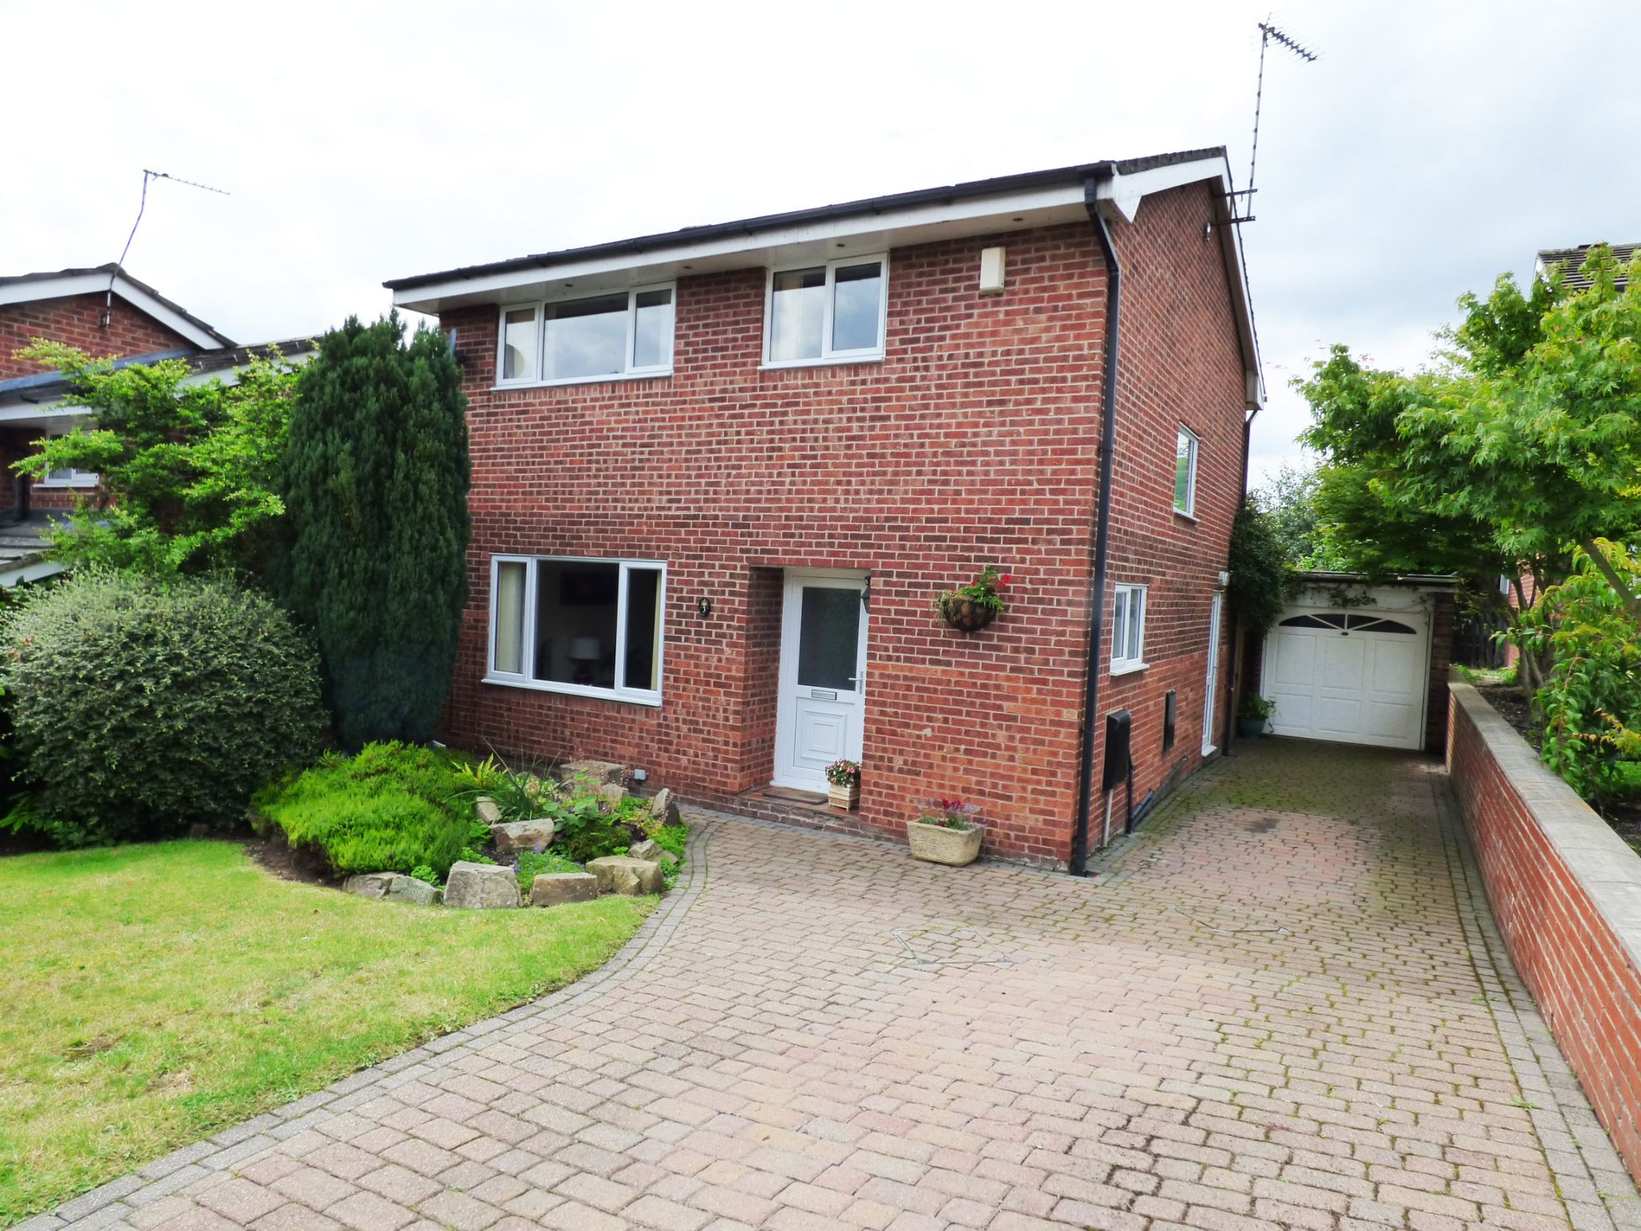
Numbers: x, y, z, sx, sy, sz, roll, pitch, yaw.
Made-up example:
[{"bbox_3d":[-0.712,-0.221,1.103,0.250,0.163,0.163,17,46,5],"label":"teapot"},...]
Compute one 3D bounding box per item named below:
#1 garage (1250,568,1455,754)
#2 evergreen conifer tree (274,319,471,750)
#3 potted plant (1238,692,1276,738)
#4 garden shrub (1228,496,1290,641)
[{"bbox_3d":[8.851,0.584,15.797,2.673,2.521,5.144,4,3,31],"label":"garage"},{"bbox_3d":[-4.621,-0.837,9.750,1.846,4.539,1.846,4,3,31],"label":"evergreen conifer tree"},{"bbox_3d":[6.354,1.454,13.806,0.464,0.666,0.464,4,3,31],"label":"potted plant"},{"bbox_3d":[6.243,-0.672,13.526,0.928,2.017,0.958,4,3,31],"label":"garden shrub"}]

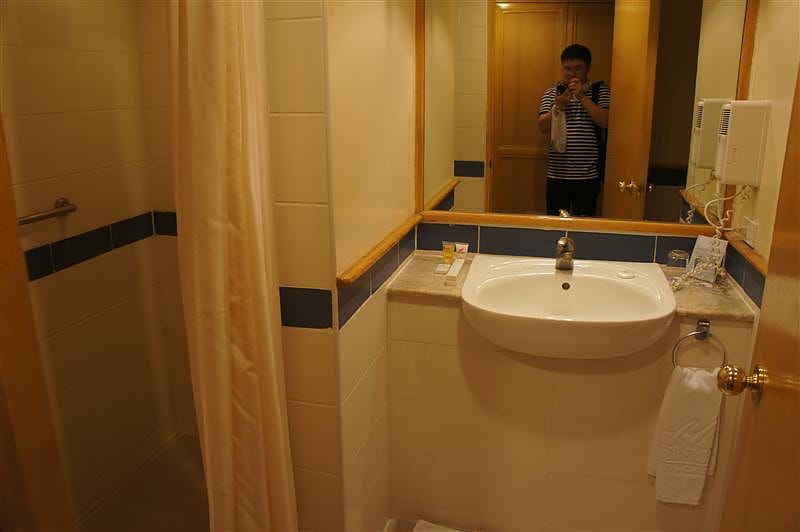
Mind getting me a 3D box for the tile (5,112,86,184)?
[{"bbox_3d":[-1.119,-0.384,1.906,0.012,0.200,0.300,3,17,14],"label":"tile"}]

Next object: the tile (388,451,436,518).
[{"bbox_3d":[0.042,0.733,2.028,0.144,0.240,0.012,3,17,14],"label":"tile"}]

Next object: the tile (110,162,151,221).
[{"bbox_3d":[-1.026,-0.289,2.296,0.012,0.200,0.209,3,17,14],"label":"tile"}]

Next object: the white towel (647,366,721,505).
[{"bbox_3d":[0.801,0.478,1.688,0.174,0.420,0.060,3,17,14],"label":"white towel"}]

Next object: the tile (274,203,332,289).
[{"bbox_3d":[-0.235,-0.044,1.409,0.144,0.200,0.012,3,17,14],"label":"tile"}]

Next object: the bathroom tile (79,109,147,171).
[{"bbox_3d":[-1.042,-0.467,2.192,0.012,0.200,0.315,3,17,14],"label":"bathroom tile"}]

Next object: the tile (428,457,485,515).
[{"bbox_3d":[0.194,0.726,2.000,0.190,0.200,0.014,3,16,14],"label":"tile"}]

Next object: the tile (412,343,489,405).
[{"bbox_3d":[0.178,0.338,1.877,0.202,0.200,0.012,3,17,14],"label":"tile"}]

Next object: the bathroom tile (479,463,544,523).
[{"bbox_3d":[0.378,0.737,1.954,0.190,0.200,0.014,3,16,14],"label":"bathroom tile"}]

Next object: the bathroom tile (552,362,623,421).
[{"bbox_3d":[0.558,0.363,1.800,0.190,0.200,0.014,3,16,14],"label":"bathroom tile"}]

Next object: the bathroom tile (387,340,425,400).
[{"bbox_3d":[0.029,0.329,1.914,0.126,0.200,0.012,3,17,14],"label":"bathroom tile"}]

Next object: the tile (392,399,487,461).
[{"bbox_3d":[0.135,0.530,1.960,0.307,0.200,0.014,3,16,14],"label":"tile"}]

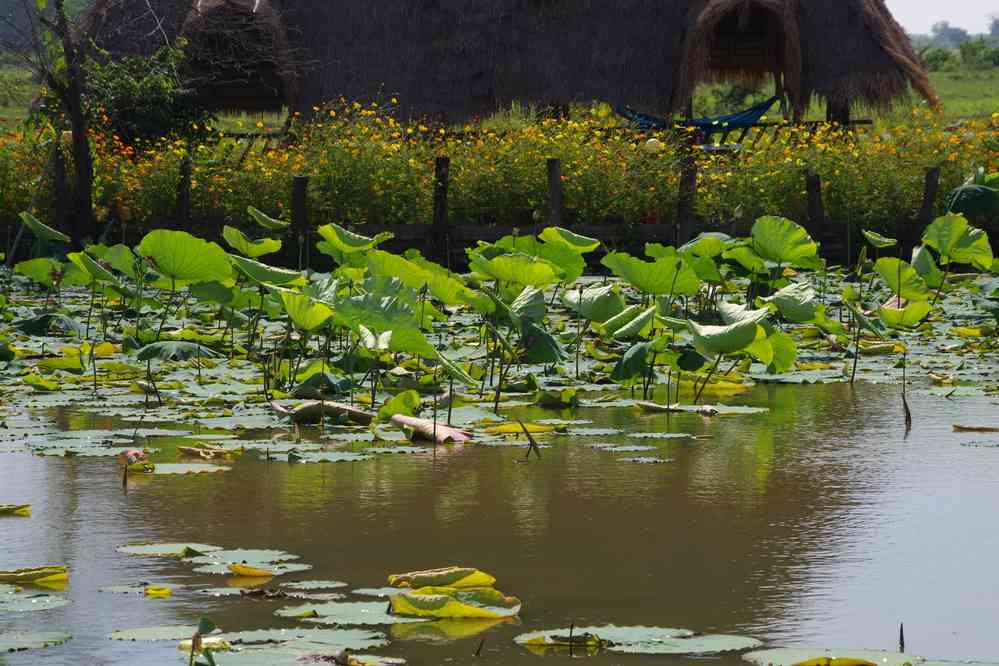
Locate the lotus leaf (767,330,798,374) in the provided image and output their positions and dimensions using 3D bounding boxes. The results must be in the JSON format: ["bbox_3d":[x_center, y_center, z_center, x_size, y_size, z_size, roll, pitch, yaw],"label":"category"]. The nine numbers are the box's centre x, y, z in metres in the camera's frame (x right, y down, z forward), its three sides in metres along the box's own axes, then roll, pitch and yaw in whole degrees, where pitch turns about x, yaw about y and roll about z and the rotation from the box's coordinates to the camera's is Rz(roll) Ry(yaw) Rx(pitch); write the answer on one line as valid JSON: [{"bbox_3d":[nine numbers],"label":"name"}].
[{"bbox_3d":[1.451,0.100,25.616,0.205,0.220,0.200,0,3,0],"label":"lotus leaf"}]

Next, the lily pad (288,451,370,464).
[{"bbox_3d":[-0.673,0.493,19.763,0.332,0.030,0.330,0,3,0],"label":"lily pad"}]

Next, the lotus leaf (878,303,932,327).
[{"bbox_3d":[2.862,-0.123,35.203,0.381,0.184,0.350,0,3,0],"label":"lotus leaf"}]

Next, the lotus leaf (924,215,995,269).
[{"bbox_3d":[2.977,-0.588,32.460,0.455,0.358,0.320,0,3,0],"label":"lotus leaf"}]

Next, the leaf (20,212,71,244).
[{"bbox_3d":[-3.003,-0.703,32.964,0.356,0.170,0.360,14,3,-1],"label":"leaf"}]

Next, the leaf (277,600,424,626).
[{"bbox_3d":[-0.447,0.824,15.078,0.453,0.040,0.460,0,3,0],"label":"leaf"}]

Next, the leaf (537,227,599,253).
[{"bbox_3d":[0.542,-0.724,38.688,0.480,0.202,0.420,0,3,0],"label":"leaf"}]

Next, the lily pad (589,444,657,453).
[{"bbox_3d":[0.547,0.510,22.035,0.291,0.020,0.291,0,3,0],"label":"lily pad"}]

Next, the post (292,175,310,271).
[{"bbox_3d":[-1.804,-1.004,45.496,0.144,0.870,0.150,0,3,0],"label":"post"}]

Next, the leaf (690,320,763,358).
[{"bbox_3d":[1.035,0.030,22.765,0.337,0.175,0.330,0,3,0],"label":"leaf"}]

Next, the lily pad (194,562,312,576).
[{"bbox_3d":[-0.804,0.755,16.323,0.386,0.035,0.400,0,3,0],"label":"lily pad"}]

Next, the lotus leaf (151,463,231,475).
[{"bbox_3d":[-1.191,0.522,19.255,0.316,0.030,0.320,0,3,0],"label":"lotus leaf"}]

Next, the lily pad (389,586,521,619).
[{"bbox_3d":[-0.136,0.809,15.077,0.399,0.070,0.280,0,3,0],"label":"lily pad"}]

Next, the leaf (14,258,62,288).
[{"bbox_3d":[-3.572,-0.461,38.703,0.371,0.233,0.380,0,3,0],"label":"leaf"}]

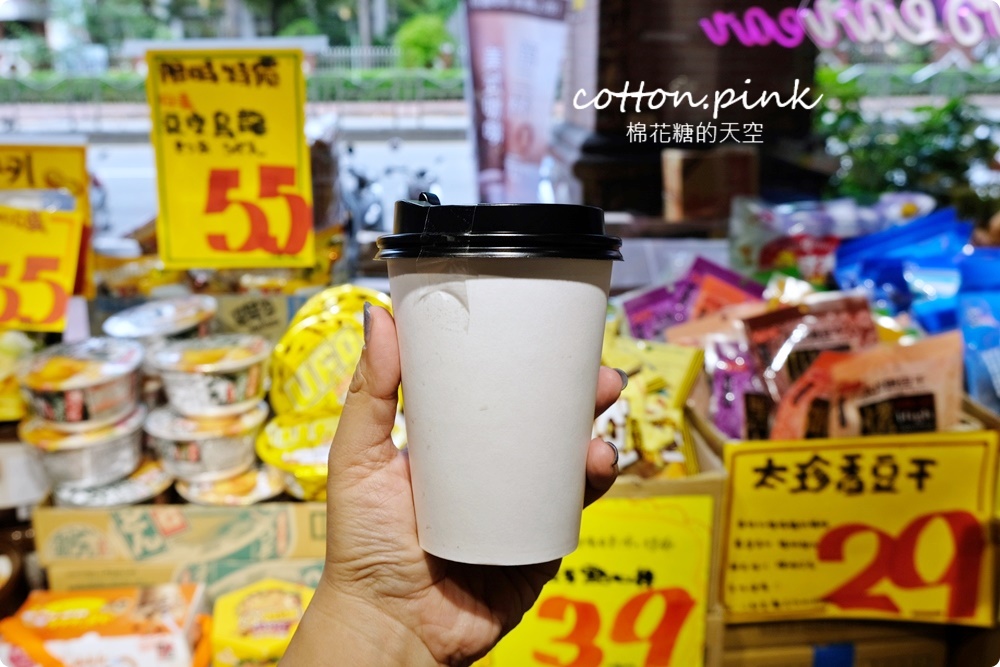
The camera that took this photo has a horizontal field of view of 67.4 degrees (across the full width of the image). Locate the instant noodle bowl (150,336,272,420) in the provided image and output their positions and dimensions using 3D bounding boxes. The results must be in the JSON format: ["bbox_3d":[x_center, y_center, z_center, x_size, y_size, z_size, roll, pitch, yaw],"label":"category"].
[{"bbox_3d":[-0.357,0.055,0.943,0.141,0.067,0.141,1,19,0],"label":"instant noodle bowl"}]

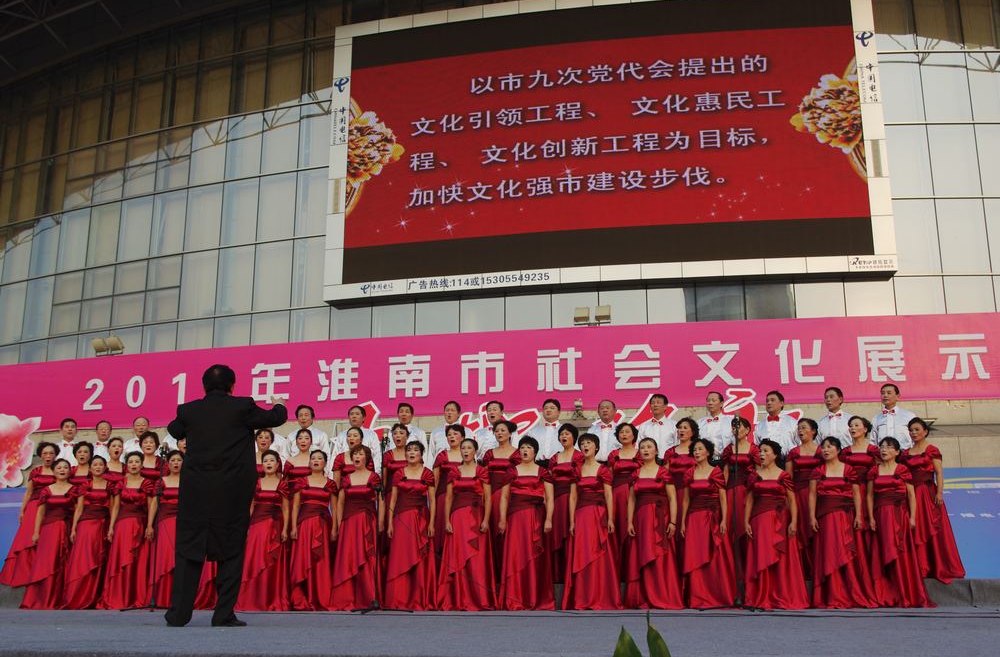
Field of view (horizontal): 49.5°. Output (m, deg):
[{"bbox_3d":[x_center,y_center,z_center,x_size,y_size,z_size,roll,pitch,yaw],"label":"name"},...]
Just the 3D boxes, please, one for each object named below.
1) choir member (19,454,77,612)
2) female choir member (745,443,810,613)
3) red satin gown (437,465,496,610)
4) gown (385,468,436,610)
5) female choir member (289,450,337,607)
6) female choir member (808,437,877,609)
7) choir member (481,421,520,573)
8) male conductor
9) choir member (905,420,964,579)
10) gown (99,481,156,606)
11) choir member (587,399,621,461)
[{"bbox_3d":[-4.920,2.257,12.006,0.550,1.623,0.460,2,-13,-12],"label":"choir member"},{"bbox_3d":[2.682,1.894,10.587,0.520,1.605,0.400,-4,-13,16],"label":"female choir member"},{"bbox_3d":[-0.318,2.036,10.641,0.540,1.400,0.450,-2,-13,6],"label":"red satin gown"},{"bbox_3d":[-0.877,2.072,10.689,0.520,1.360,0.450,-1,-13,2],"label":"gown"},{"bbox_3d":[-1.886,2.028,11.024,0.510,1.608,0.430,1,-13,-6],"label":"female choir member"},{"bbox_3d":[3.232,1.838,10.354,0.510,1.610,0.410,-7,-15,27],"label":"female choir member"},{"bbox_3d":[0.005,1.779,11.189,0.540,1.648,0.450,-3,-13,10],"label":"choir member"},{"bbox_3d":[-1.885,1.128,7.398,0.820,1.732,0.560,0,-13,-3],"label":"male conductor"},{"bbox_3d":[4.306,1.695,10.836,0.570,1.601,0.460,-6,-14,23],"label":"choir member"},{"bbox_3d":[-4.001,2.306,11.665,0.550,1.357,0.460,2,-13,-10],"label":"gown"},{"bbox_3d":[1.159,1.587,11.636,0.520,1.690,0.320,-2,-13,6],"label":"choir member"}]

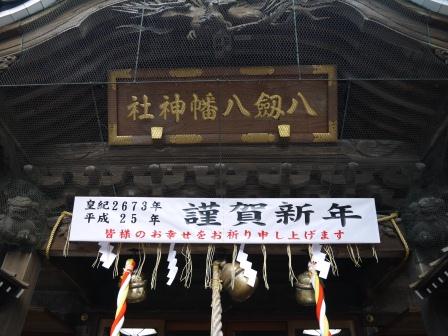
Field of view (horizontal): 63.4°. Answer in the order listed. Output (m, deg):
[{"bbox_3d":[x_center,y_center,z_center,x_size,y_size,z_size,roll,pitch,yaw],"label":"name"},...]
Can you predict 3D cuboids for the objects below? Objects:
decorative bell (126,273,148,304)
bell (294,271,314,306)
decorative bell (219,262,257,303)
[{"bbox_3d":[-0.930,1.275,3.850,0.250,0.320,0.250,0,-34,0],"label":"decorative bell"},{"bbox_3d":[0.871,1.280,3.850,0.250,0.340,0.250,0,-34,0],"label":"bell"},{"bbox_3d":[0.144,1.204,3.880,0.380,0.460,0.380,-37,-27,-22],"label":"decorative bell"}]

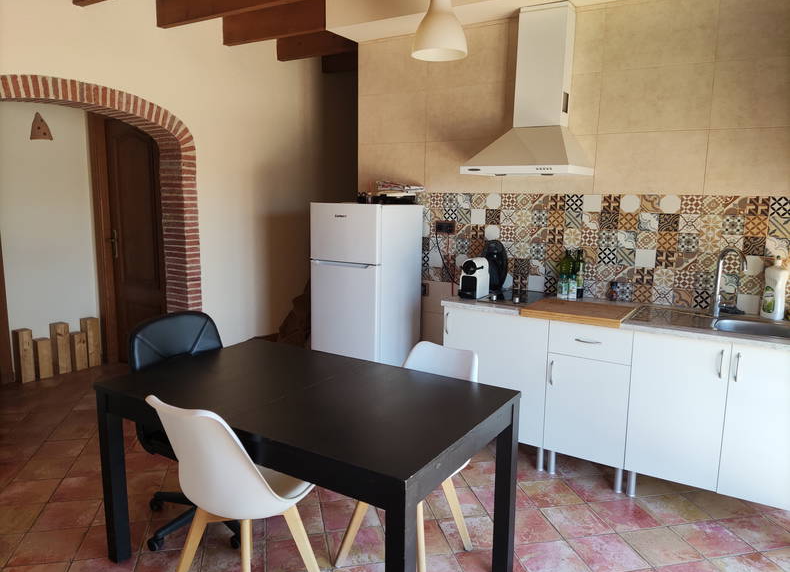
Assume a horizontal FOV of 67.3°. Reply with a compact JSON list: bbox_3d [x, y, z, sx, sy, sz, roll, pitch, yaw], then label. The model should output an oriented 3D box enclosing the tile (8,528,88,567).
[{"bbox_3d":[-1.445,1.093,2.482,0.247,0.012,0.247,-1,9,-12],"label":"tile"}]

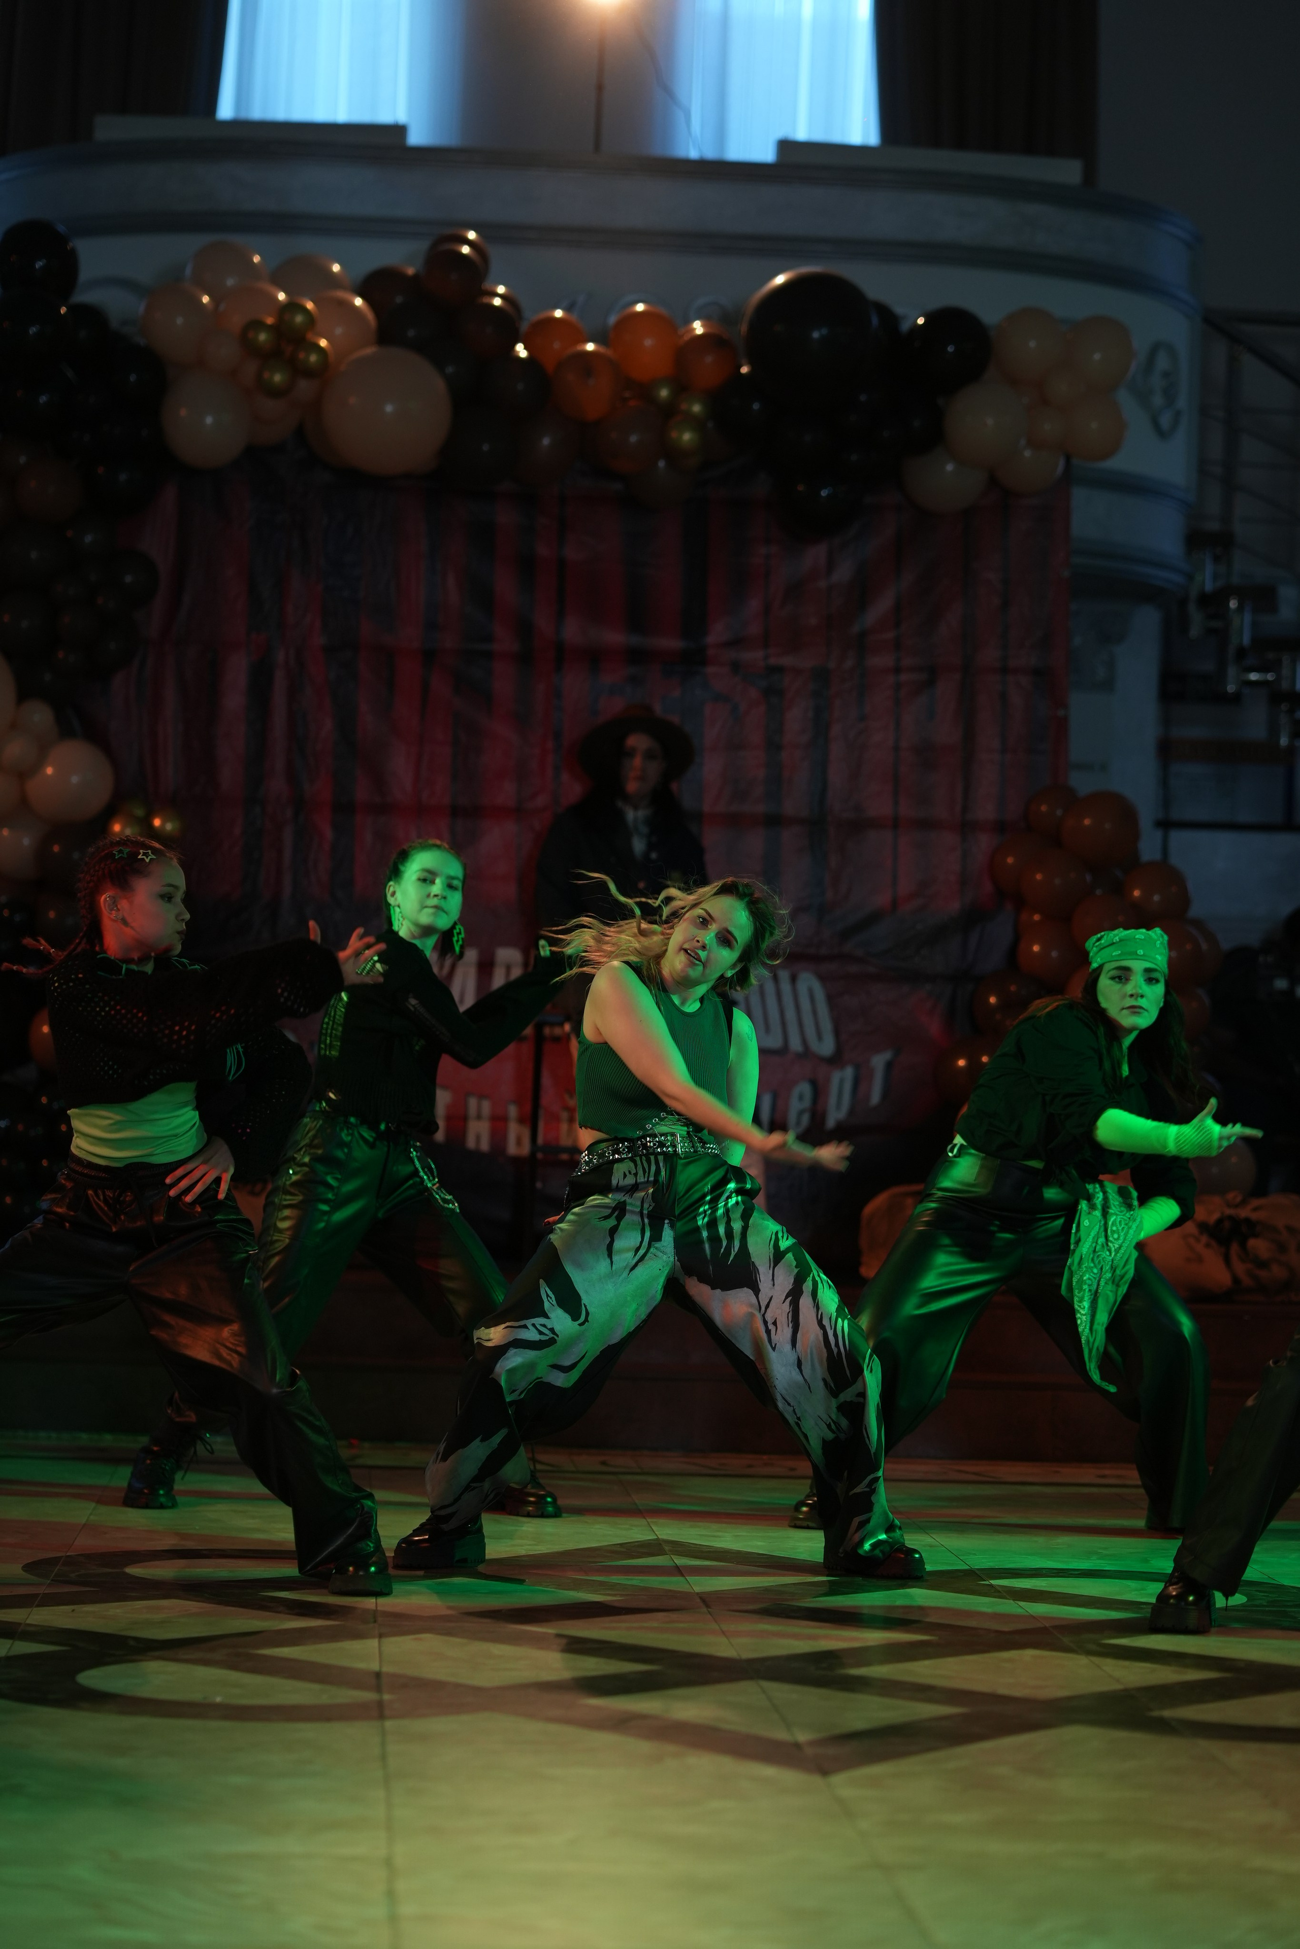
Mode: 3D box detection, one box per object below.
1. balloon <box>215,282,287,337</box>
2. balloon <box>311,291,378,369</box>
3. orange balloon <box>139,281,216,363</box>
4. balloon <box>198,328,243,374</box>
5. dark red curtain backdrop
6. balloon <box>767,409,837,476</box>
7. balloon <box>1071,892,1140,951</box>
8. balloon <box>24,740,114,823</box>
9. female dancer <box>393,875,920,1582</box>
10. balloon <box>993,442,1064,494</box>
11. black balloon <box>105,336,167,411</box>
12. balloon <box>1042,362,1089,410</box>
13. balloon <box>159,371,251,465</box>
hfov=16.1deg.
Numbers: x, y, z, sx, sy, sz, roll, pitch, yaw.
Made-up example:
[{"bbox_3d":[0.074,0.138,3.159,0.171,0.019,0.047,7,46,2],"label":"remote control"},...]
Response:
[{"bbox_3d":[-1.205,-1.994,14.000,0.227,0.227,0.227,1,-1,0],"label":"balloon"},{"bbox_3d":[-0.950,-1.957,14.000,0.246,0.246,0.246,1,-1,0],"label":"balloon"},{"bbox_3d":[-1.385,-1.903,13.450,0.223,0.240,0.223,2,-1,0],"label":"orange balloon"},{"bbox_3d":[-1.257,-1.824,13.461,0.138,0.138,0.138,2,-1,-4],"label":"balloon"},{"bbox_3d":[-0.231,-0.410,13.700,2.970,2.360,0.100,2,-1,-4],"label":"dark red curtain backdrop"},{"bbox_3d":[0.434,-1.517,13.100,0.195,0.195,0.195,2,-1,-3],"label":"balloon"},{"bbox_3d":[1.376,-0.136,13.900,0.216,0.216,0.216,1,-1,0],"label":"balloon"},{"bbox_3d":[-1.749,-0.582,13.850,0.266,0.252,0.259,1,-1,0],"label":"balloon"},{"bbox_3d":[0.020,0.493,9.000,1.000,1.365,0.600,2,-1,-12],"label":"female dancer"},{"bbox_3d":[1.128,-1.536,13.712,0.213,0.213,0.213,2,-1,-4],"label":"balloon"},{"bbox_3d":[-1.504,-1.750,13.400,0.200,0.222,0.200,2,-1,0],"label":"black balloon"},{"bbox_3d":[1.263,-1.791,14.000,0.144,0.139,0.141,1,-1,0],"label":"balloon"},{"bbox_3d":[-1.286,-1.611,13.350,0.265,0.292,0.265,2,-1,0],"label":"balloon"}]

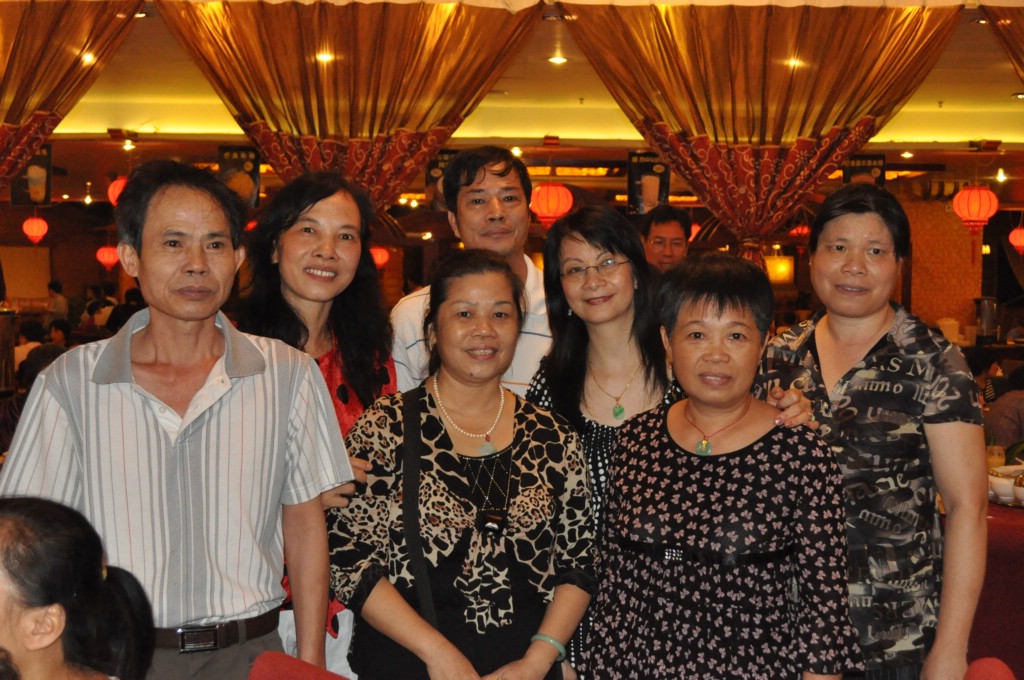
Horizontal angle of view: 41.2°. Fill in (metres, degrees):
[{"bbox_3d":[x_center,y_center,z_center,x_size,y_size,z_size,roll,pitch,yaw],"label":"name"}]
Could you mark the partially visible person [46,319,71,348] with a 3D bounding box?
[{"bbox_3d":[-4.500,0.410,13.300,0.600,1.250,0.460,-1,2,-27],"label":"partially visible person"}]

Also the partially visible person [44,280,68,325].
[{"bbox_3d":[-6.700,-0.050,20.000,0.380,1.650,0.460,0,2,3],"label":"partially visible person"}]

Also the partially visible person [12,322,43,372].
[{"bbox_3d":[-4.780,0.440,13.400,0.600,1.250,0.460,1,2,39],"label":"partially visible person"}]

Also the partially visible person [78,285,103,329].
[{"bbox_3d":[-6.050,0.000,19.500,0.420,1.550,0.460,0,2,-15],"label":"partially visible person"}]

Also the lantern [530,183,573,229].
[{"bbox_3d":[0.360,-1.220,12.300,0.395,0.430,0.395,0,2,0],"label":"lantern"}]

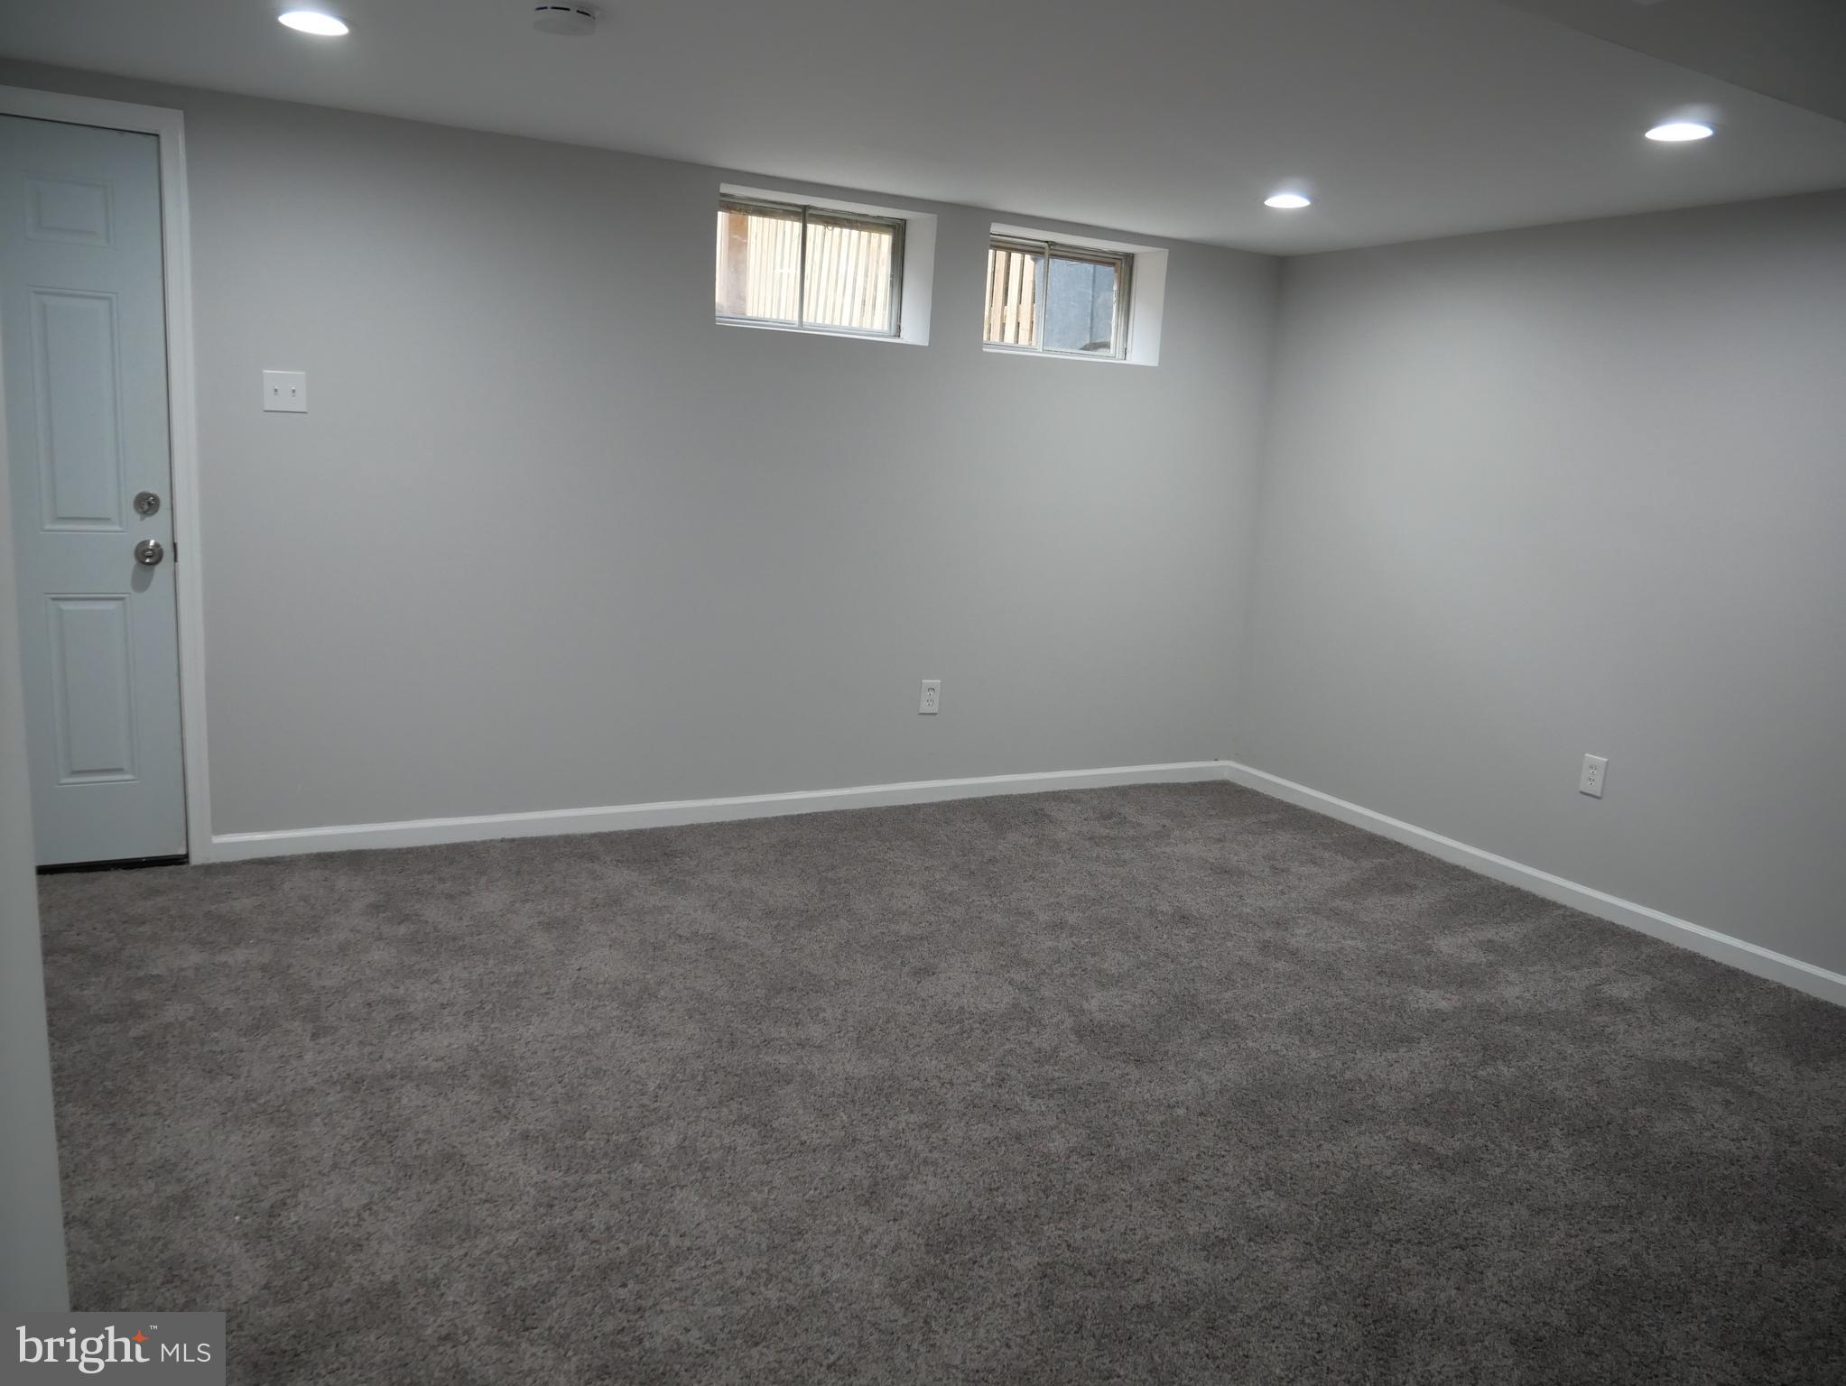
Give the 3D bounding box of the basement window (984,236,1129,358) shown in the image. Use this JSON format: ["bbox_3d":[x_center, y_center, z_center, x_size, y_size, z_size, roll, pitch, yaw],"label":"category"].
[{"bbox_3d":[0.478,-1.574,5.103,0.810,0.430,0.070,-2,12,-28],"label":"basement window"}]

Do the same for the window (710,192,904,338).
[{"bbox_3d":[-0.435,-1.542,4.631,0.810,0.430,0.070,-2,12,-28],"label":"window"}]

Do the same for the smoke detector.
[{"bbox_3d":[-0.744,-1.406,2.663,0.140,0.042,0.140,-2,12,-28],"label":"smoke detector"}]

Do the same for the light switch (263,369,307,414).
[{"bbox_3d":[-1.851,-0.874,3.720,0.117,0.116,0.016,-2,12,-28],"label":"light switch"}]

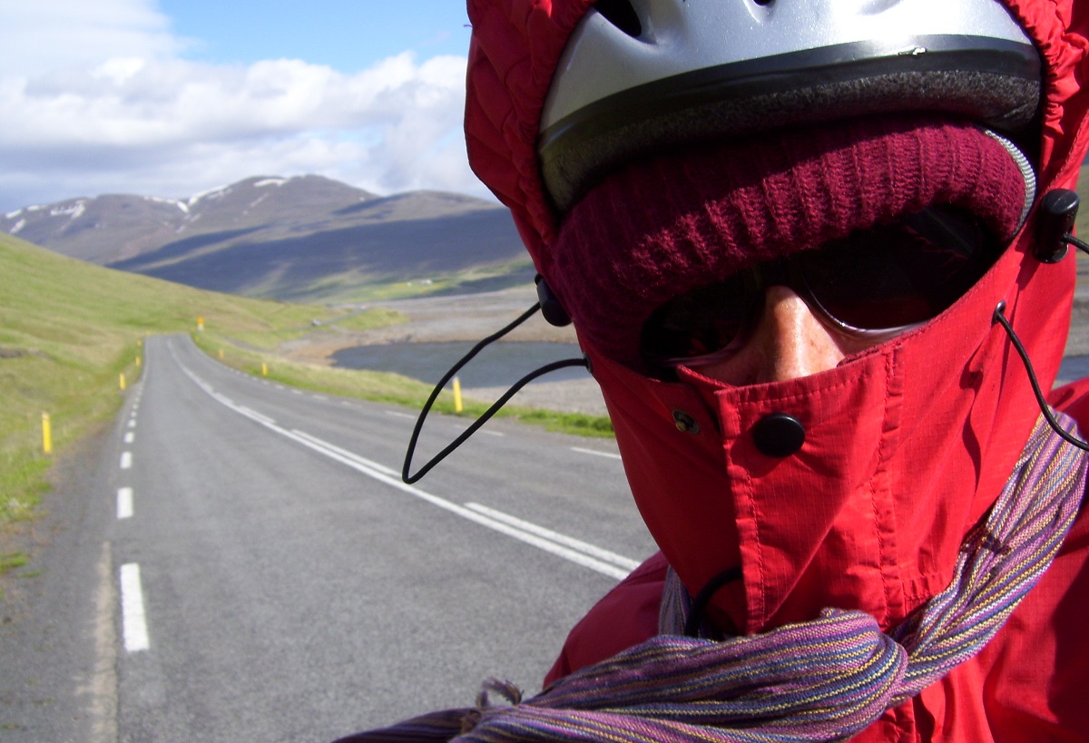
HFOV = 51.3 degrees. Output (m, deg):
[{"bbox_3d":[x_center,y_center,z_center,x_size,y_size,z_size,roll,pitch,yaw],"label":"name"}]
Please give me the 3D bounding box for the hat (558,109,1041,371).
[{"bbox_3d":[0.091,-0.096,0.472,0.190,0.170,0.225,-12,-15,15],"label":"hat"}]

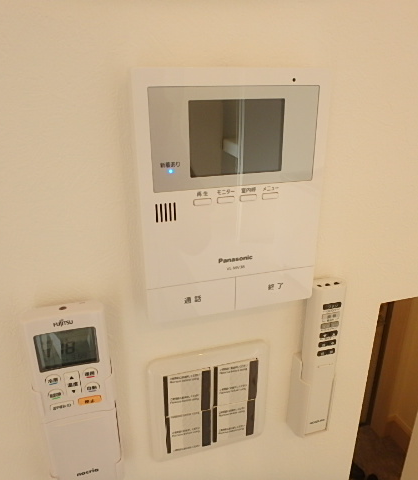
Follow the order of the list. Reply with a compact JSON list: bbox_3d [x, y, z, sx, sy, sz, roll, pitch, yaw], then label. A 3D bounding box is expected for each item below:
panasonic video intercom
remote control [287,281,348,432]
[{"bbox_3d":[0.017,-0.033,0.307,0.143,0.187,0.025,-6,21,-14],"label":"panasonic video intercom"},{"bbox_3d":[0.103,0.119,0.383,0.032,0.172,0.030,-6,21,-14],"label":"remote control"}]

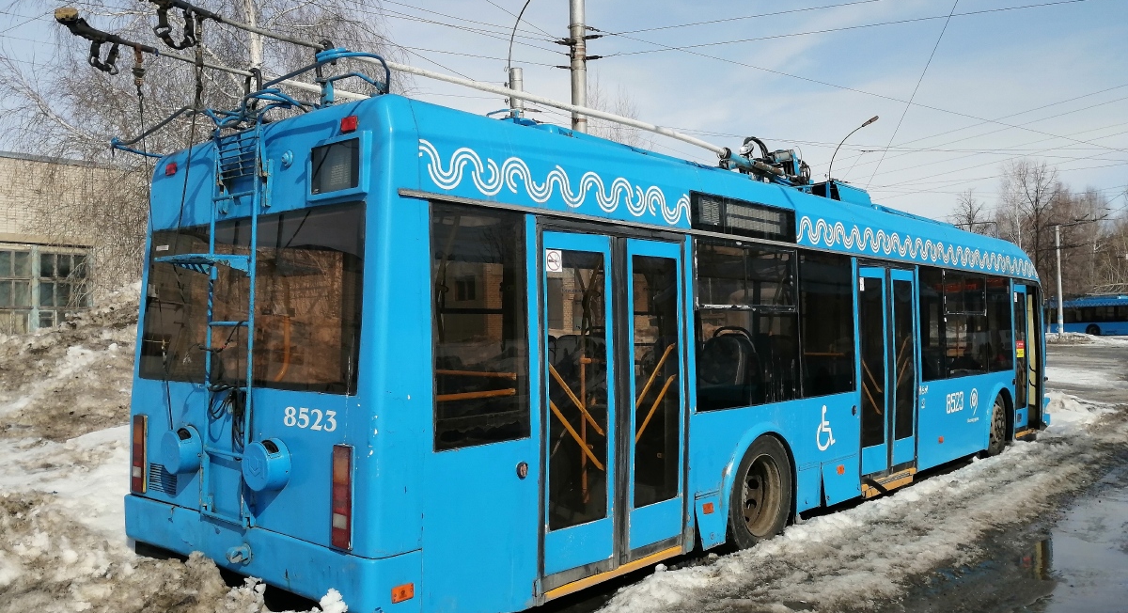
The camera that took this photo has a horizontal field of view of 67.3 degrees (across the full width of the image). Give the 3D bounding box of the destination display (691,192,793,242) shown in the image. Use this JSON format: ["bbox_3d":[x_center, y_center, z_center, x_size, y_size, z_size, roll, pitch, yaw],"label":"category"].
[{"bbox_3d":[1.333,-0.638,6.235,0.080,0.250,1.500,-1,-1,42],"label":"destination display"}]

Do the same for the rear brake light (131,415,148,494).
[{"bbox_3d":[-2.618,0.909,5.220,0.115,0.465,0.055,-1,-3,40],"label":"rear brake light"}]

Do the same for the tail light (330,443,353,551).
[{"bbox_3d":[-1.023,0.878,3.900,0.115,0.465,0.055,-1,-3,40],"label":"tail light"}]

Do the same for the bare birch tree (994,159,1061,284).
[{"bbox_3d":[33.879,-4.000,62.000,5.000,13.800,5.000,-1,-1,30],"label":"bare birch tree"}]

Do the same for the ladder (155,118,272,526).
[{"bbox_3d":[-1.800,0.080,4.390,0.470,2.050,0.330,-1,-3,40],"label":"ladder"}]

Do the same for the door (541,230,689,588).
[{"bbox_3d":[0.345,0.574,5.106,0.100,1.960,1.390,-1,-1,42],"label":"door"}]

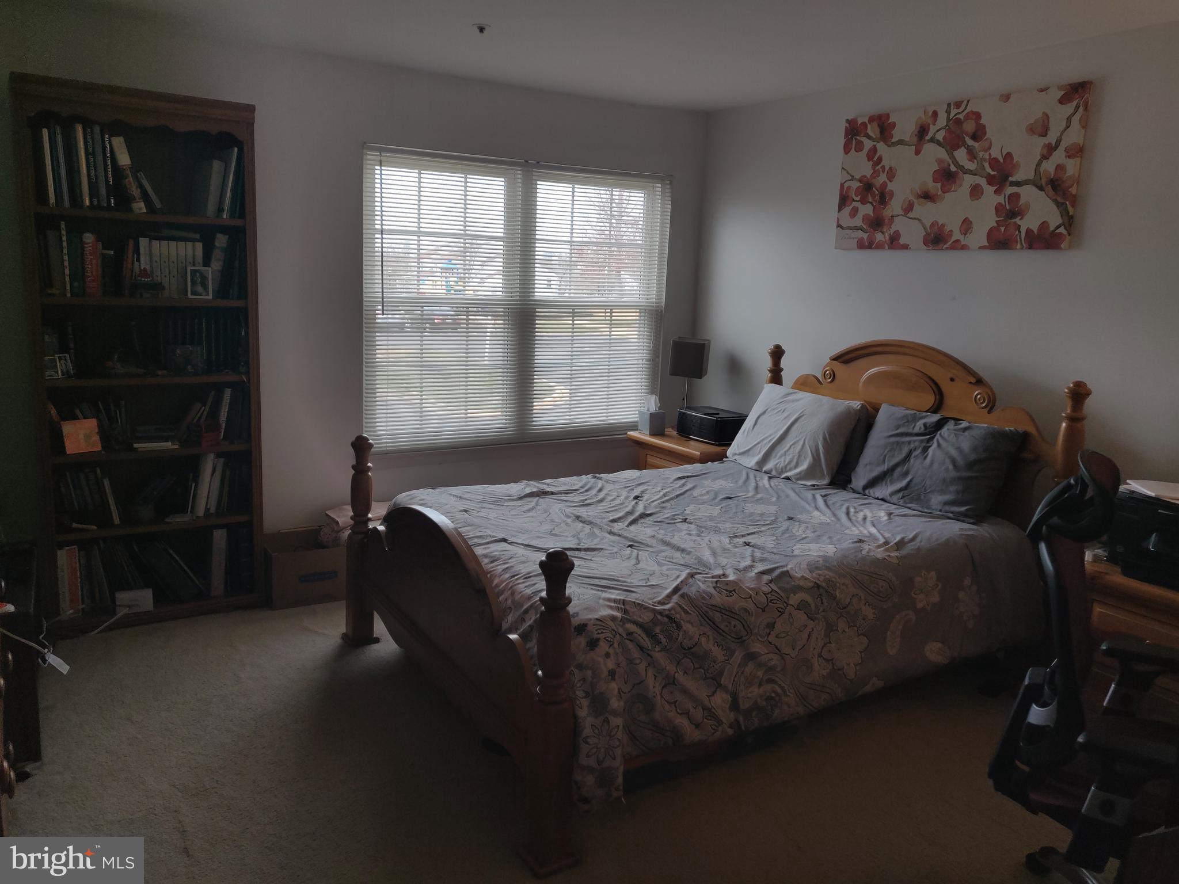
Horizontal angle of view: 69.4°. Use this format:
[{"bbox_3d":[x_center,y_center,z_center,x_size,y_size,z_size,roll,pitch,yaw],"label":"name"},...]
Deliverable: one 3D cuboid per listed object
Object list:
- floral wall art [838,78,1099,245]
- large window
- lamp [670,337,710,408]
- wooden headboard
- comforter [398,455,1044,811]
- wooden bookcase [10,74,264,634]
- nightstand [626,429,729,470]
[{"bbox_3d":[1.525,-1.132,3.634,0.033,0.606,1.142,-5,13,-32],"label":"floral wall art"},{"bbox_3d":[-0.304,-0.709,4.482,1.786,1.460,0.050,-5,13,-32],"label":"large window"},{"bbox_3d":[0.567,-0.330,4.999,0.200,0.545,0.200,6,12,18],"label":"lamp"},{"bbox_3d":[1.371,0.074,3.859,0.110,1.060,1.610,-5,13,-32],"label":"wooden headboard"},{"bbox_3d":[0.417,0.467,3.287,2.015,0.485,1.629,-5,13,-32],"label":"comforter"},{"bbox_3d":[-1.798,-0.305,3.487,0.806,2.101,0.305,-5,13,-32],"label":"wooden bookcase"},{"bbox_3d":[0.587,0.277,4.893,0.472,0.593,0.613,-5,14,-33],"label":"nightstand"}]

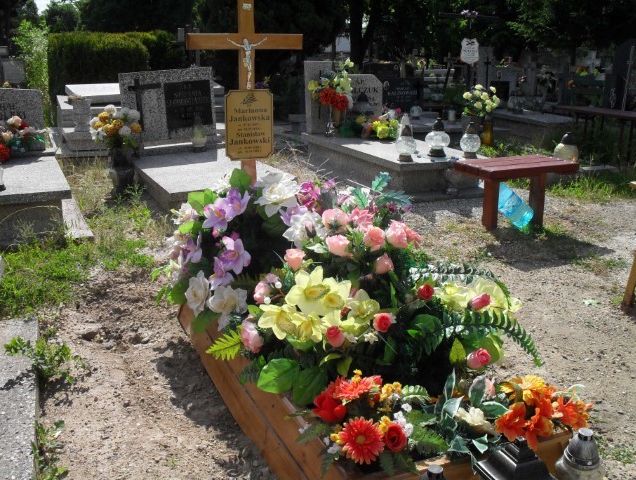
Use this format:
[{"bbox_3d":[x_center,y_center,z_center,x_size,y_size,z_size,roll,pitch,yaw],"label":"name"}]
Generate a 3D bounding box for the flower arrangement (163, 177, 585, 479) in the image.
[{"bbox_3d":[0.040,0.150,2.255,0.900,0.520,1.400,-7,18,-24],"label":"flower arrangement"}]

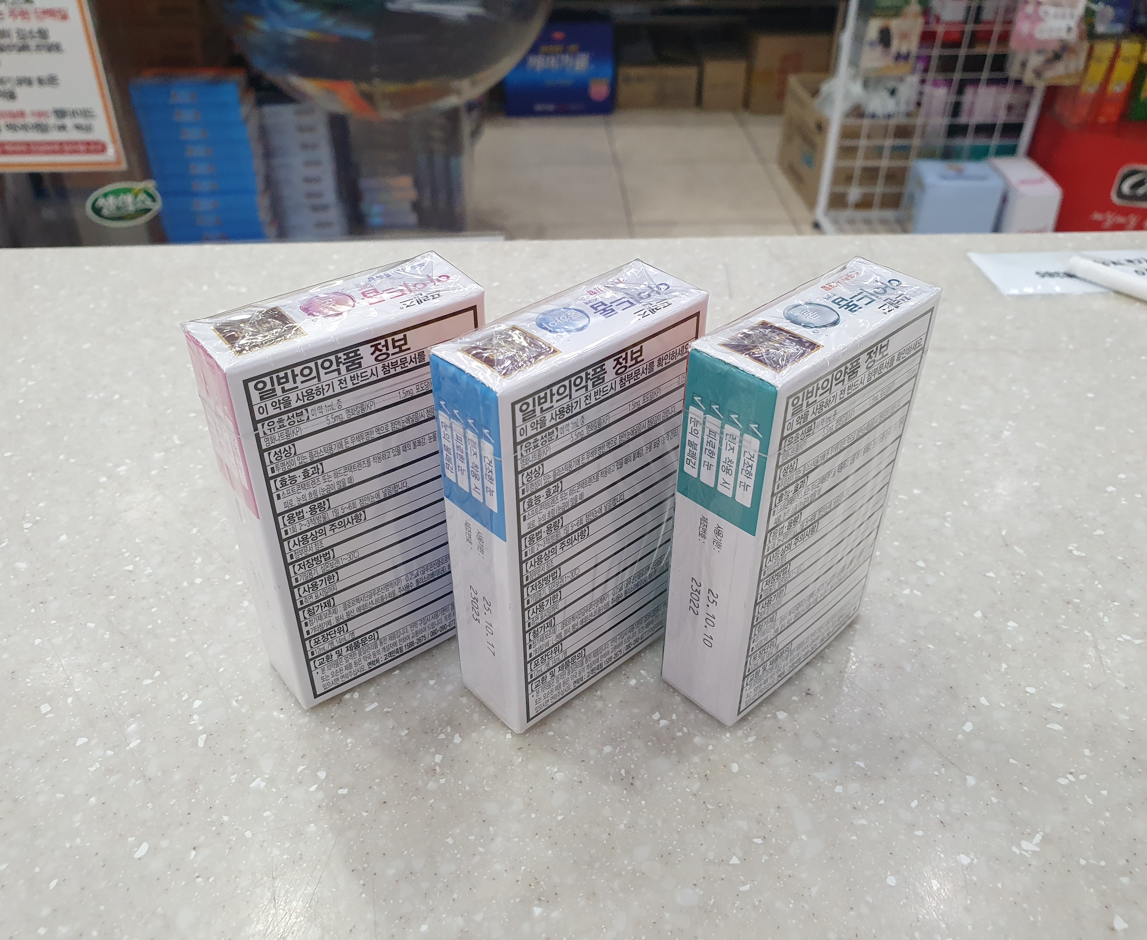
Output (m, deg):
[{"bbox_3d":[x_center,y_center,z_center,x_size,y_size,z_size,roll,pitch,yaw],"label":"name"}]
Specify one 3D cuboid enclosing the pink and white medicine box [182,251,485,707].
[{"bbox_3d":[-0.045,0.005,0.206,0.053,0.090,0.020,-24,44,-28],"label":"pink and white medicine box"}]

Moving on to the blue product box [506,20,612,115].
[{"bbox_3d":[-0.049,-1.314,3.040,0.355,0.284,0.160,-2,37,-3],"label":"blue product box"}]

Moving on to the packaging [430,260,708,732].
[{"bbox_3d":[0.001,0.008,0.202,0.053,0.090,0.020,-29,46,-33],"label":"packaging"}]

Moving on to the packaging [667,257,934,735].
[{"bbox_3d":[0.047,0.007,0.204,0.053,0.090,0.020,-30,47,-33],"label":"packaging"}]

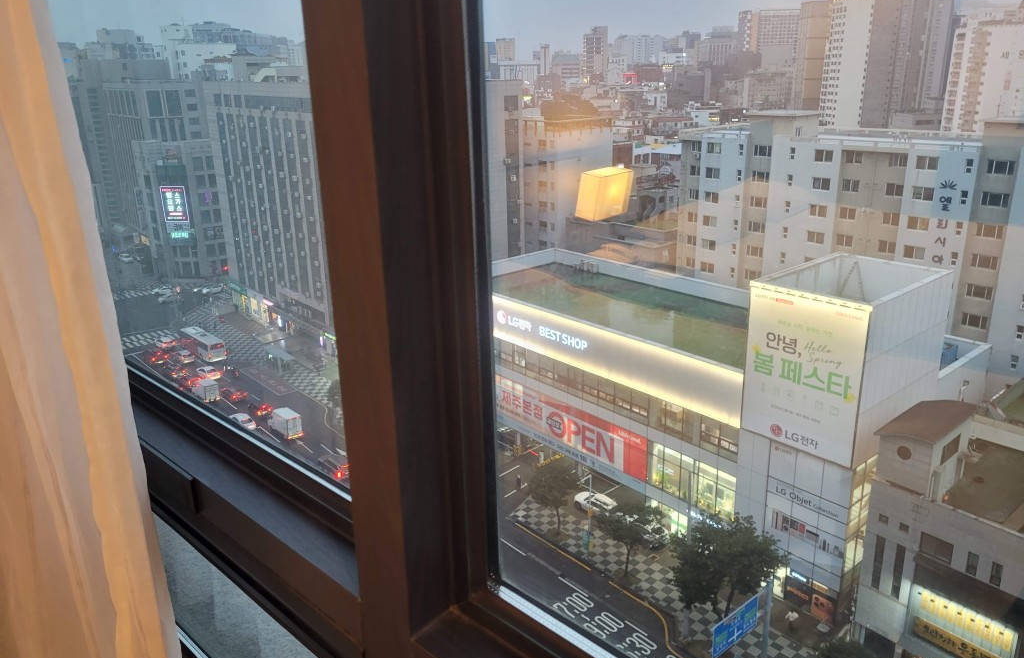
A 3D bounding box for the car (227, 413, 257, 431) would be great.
[{"bbox_3d":[-32.507,11.232,92.623,1.830,1.460,4.750,-18,24,-37],"label":"car"}]

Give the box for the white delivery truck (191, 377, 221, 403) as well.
[{"bbox_3d":[-40.271,7.958,101.300,1.740,2.550,5.100,-18,24,-37],"label":"white delivery truck"}]

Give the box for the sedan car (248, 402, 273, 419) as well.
[{"bbox_3d":[-31.759,9.837,96.475,1.750,1.500,4.200,-18,24,-37],"label":"sedan car"}]

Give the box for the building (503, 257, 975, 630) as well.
[{"bbox_3d":[15.005,2.331,79.538,19.930,25.190,52.330,-16,23,-37],"label":"building"}]

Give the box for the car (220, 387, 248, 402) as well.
[{"bbox_3d":[-36.587,8.296,101.480,1.800,1.500,4.500,-18,24,-37],"label":"car"}]

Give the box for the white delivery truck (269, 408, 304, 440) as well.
[{"bbox_3d":[-26.552,11.043,90.483,1.760,2.750,5.200,-18,24,-37],"label":"white delivery truck"}]

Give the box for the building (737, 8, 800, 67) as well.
[{"bbox_3d":[229.581,-256.463,683.259,46.000,48.000,24.000,-9,20,-19],"label":"building"}]

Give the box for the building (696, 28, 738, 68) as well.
[{"bbox_3d":[185.323,-255.076,699.590,32.000,36.000,20.000,-9,20,-19],"label":"building"}]

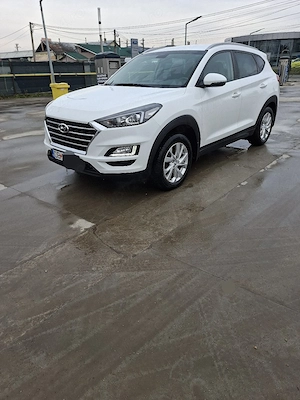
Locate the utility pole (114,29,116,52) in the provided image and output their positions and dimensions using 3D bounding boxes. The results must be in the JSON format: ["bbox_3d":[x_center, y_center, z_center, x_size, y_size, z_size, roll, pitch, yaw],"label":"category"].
[{"bbox_3d":[-6.283,-27.608,50.076,0.290,7.800,0.290,-4,27,-5],"label":"utility pole"}]

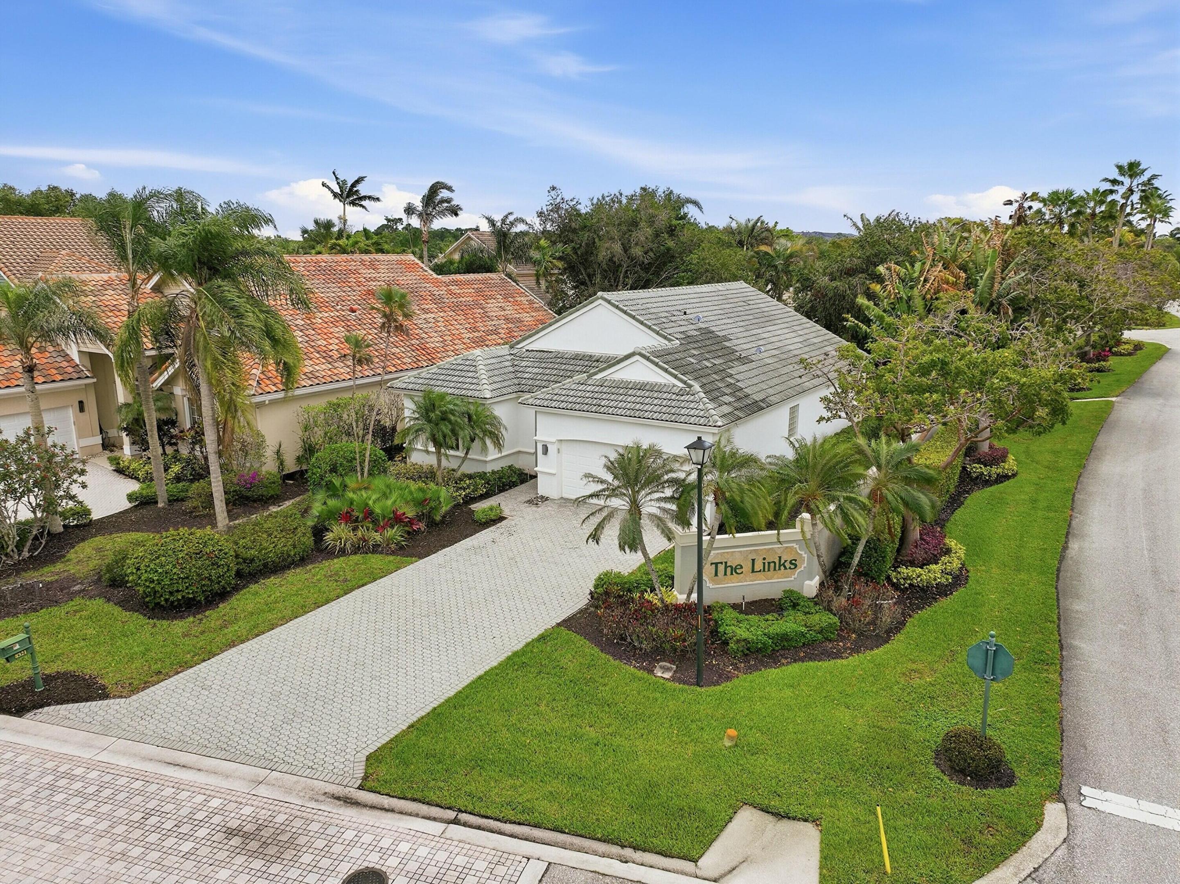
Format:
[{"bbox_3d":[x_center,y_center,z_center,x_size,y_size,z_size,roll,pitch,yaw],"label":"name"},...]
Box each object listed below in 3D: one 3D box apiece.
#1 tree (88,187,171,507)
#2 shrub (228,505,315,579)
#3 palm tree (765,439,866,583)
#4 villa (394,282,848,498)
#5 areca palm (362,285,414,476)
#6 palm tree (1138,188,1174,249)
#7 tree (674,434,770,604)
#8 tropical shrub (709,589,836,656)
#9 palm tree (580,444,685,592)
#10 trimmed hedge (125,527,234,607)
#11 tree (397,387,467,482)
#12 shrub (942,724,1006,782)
[{"bbox_3d":[-14.181,-2.856,26.138,2.800,10.200,2.900,-1,13,0],"label":"tree"},{"bbox_3d":[-8.888,2.576,21.600,1.700,1.250,2.500,12,18,42],"label":"shrub"},{"bbox_3d":[5.243,1.710,19.136,2.450,3.794,2.450,3,14,16],"label":"palm tree"},{"bbox_3d":[2.551,-2.768,32.267,13.465,6.541,15.365,9,16,35],"label":"villa"},{"bbox_3d":[-7.095,-1.975,28.679,1.811,7.119,1.666,-4,14,-14],"label":"areca palm"},{"bbox_3d":[57.865,-18.742,83.612,3.676,14.117,3.676,8,16,33],"label":"palm tree"},{"bbox_3d":[3.056,1.908,18.766,2.116,4.183,2.116,2,13,9],"label":"tree"},{"bbox_3d":[3.968,3.821,17.681,2.600,0.600,1.650,-4,13,-13],"label":"tropical shrub"},{"bbox_3d":[0.927,1.878,18.509,2.450,3.839,2.450,0,13,3],"label":"palm tree"},{"bbox_3d":[-10.033,2.936,19.793,2.450,1.400,2.200,-8,15,-28],"label":"trimmed hedge"},{"bbox_3d":[-5.554,-0.138,28.816,2.501,3.466,2.501,-3,13,-11],"label":"tree"},{"bbox_3d":[6.018,4.879,12.851,0.980,0.680,0.980,-1,13,0],"label":"shrub"}]

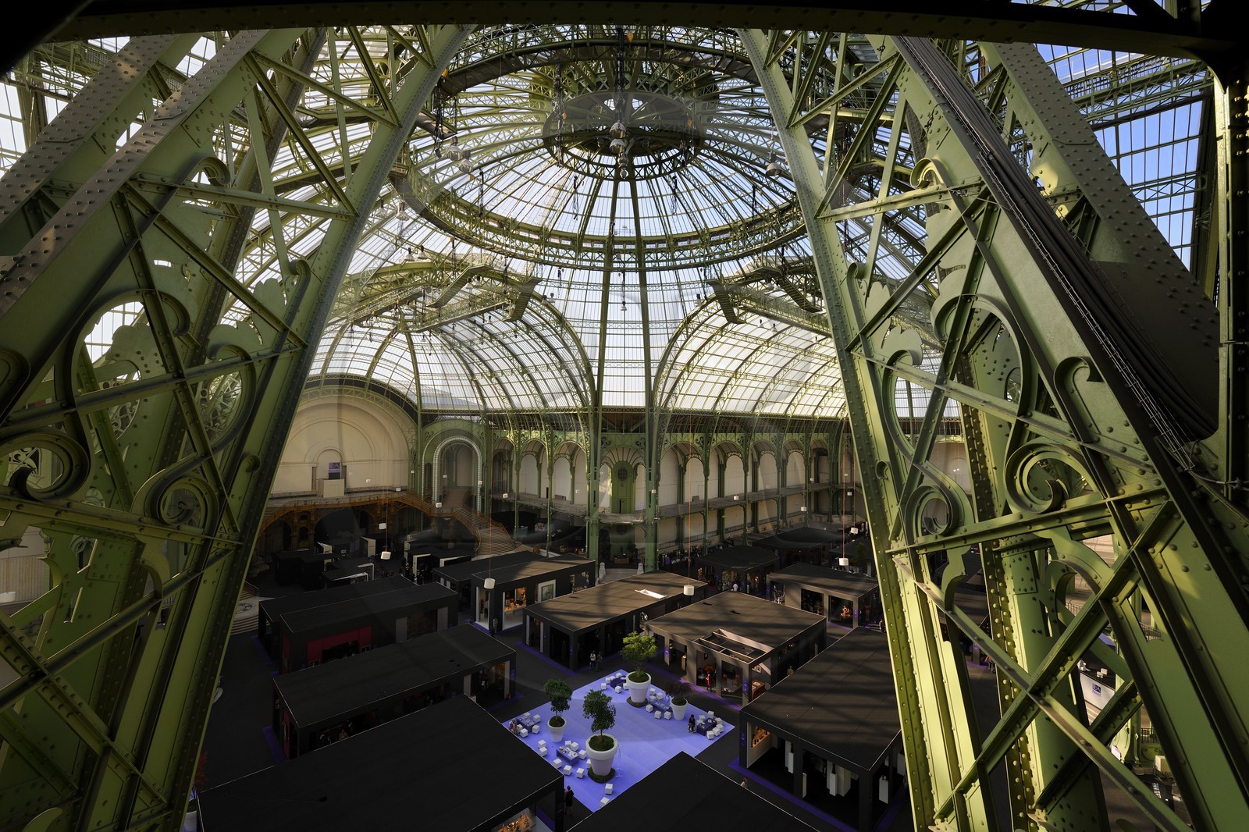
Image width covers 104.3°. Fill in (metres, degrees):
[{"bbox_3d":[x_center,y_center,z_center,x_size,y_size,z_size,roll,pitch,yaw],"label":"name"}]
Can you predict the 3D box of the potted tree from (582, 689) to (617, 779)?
[{"bbox_3d":[-1.775,22.516,34.638,2.500,5.600,2.500,1,-2,-2],"label":"potted tree"}]

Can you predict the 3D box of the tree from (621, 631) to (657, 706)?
[{"bbox_3d":[1.330,22.740,44.108,3.250,5.950,3.250,1,-2,2],"label":"tree"}]

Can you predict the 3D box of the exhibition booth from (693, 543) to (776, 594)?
[{"bbox_3d":[20.207,25.379,80.929,16.000,3.970,9.120,3,-3,-45],"label":"exhibition booth"}]

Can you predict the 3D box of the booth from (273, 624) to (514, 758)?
[{"bbox_3d":[-19.136,23.374,41.778,16.780,3.970,9.120,3,-3,-45],"label":"booth"}]

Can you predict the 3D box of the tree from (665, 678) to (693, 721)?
[{"bbox_3d":[4.617,24.106,41.397,2.350,3.100,2.350,0,-2,7],"label":"tree"}]

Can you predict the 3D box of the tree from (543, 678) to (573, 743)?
[{"bbox_3d":[-5.229,23.131,38.266,2.300,4.550,2.300,1,-2,-7],"label":"tree"}]

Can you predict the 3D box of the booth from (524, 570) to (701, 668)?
[{"bbox_3d":[-0.139,24.335,60.487,23.180,3.970,9.020,3,-3,-45],"label":"booth"}]

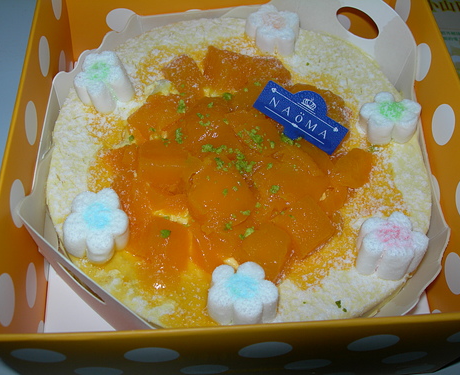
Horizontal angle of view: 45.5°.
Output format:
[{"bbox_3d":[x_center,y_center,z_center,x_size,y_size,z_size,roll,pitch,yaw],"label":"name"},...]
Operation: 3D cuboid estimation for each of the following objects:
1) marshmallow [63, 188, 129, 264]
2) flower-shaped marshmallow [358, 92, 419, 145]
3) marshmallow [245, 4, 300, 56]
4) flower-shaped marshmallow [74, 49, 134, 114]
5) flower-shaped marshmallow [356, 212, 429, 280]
[{"bbox_3d":[-0.059,0.017,0.246,0.029,0.016,0.029,20,61,0],"label":"marshmallow"},{"bbox_3d":[0.083,-0.035,0.285,0.029,0.013,0.029,-9,44,0],"label":"flower-shaped marshmallow"},{"bbox_3d":[0.024,-0.091,0.318,0.029,0.013,0.029,8,56,0],"label":"marshmallow"},{"bbox_3d":[-0.068,-0.056,0.293,0.028,0.016,0.029,-22,59,0],"label":"flower-shaped marshmallow"},{"bbox_3d":[0.071,0.027,0.242,0.028,0.015,0.028,-2,44,0],"label":"flower-shaped marshmallow"}]

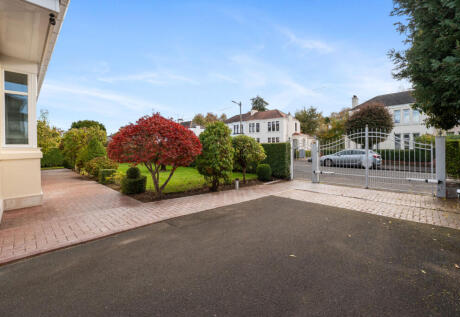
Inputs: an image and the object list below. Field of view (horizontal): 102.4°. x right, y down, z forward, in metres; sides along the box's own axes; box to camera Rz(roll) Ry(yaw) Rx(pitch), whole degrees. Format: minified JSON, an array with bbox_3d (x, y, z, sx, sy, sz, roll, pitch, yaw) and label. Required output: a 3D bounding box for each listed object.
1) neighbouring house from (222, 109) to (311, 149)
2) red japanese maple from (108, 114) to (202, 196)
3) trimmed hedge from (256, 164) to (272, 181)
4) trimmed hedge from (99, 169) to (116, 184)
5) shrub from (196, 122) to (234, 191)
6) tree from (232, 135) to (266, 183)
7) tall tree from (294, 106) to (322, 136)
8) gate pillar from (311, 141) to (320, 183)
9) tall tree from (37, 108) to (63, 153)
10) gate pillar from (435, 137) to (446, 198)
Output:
[{"bbox_3d":[6.850,-4.850,37.200,12.200,8.600,9.800,-1,0,36],"label":"neighbouring house"},{"bbox_3d":[-2.120,-0.100,5.550,2.600,2.420,2.550,-1,0,-21],"label":"red japanese maple"},{"bbox_3d":[1.493,0.622,8.050,0.680,0.720,0.680,0,3,0],"label":"trimmed hedge"},{"bbox_3d":[-4.750,0.670,7.150,0.540,0.560,0.540,2,3,42],"label":"trimmed hedge"},{"bbox_3d":[-0.490,-0.068,6.250,1.250,2.300,1.200,0,3,0],"label":"shrub"},{"bbox_3d":[0.880,0.000,8.600,1.550,2.220,1.500,-1,0,6],"label":"tree"},{"bbox_3d":[16.124,-5.854,38.000,5.900,9.200,5.600,0,3,0],"label":"tall tree"},{"bbox_3d":[4.250,0.210,9.150,0.200,1.990,0.200,-1,0,-42],"label":"gate pillar"},{"bbox_3d":[-13.886,-1.627,14.000,2.900,4.200,2.700,0,3,0],"label":"tall tree"},{"bbox_3d":[6.950,0.290,6.100,0.200,1.980,0.200,-1,0,-42],"label":"gate pillar"}]

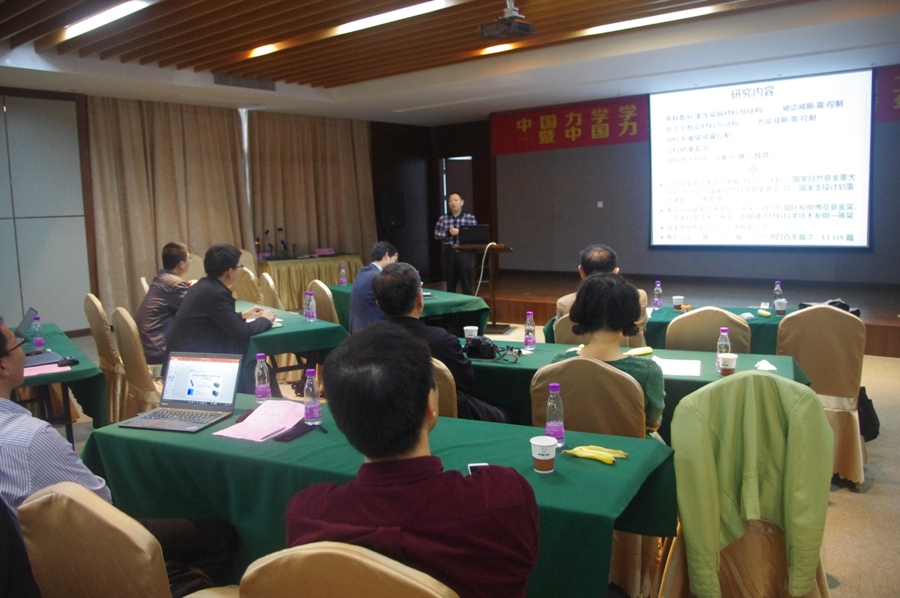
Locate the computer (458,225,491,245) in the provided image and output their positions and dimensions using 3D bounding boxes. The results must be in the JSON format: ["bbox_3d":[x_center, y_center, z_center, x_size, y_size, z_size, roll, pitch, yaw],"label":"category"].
[{"bbox_3d":[0.323,-0.788,9.145,0.370,0.240,0.300,0,7,16],"label":"computer"}]

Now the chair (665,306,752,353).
[{"bbox_3d":[1.462,0.482,4.143,0.470,0.945,0.580,2,8,27],"label":"chair"}]

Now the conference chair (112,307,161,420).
[{"bbox_3d":[-1.836,0.499,4.892,0.560,0.960,0.440,-7,9,-37],"label":"conference chair"}]

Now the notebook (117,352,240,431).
[{"bbox_3d":[-0.986,0.334,2.765,0.331,0.216,0.323,1,8,17],"label":"notebook"}]

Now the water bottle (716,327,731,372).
[{"bbox_3d":[1.221,0.220,3.329,0.061,0.200,0.061,-2,7,0],"label":"water bottle"}]

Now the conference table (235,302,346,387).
[{"bbox_3d":[-1.487,0.429,5.600,0.680,0.600,1.900,-7,9,-34],"label":"conference table"}]

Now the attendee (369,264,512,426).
[{"bbox_3d":[-0.007,0.465,3.366,0.520,1.250,0.780,4,9,37],"label":"attendee"}]

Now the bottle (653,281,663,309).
[{"bbox_3d":[1.457,-0.026,5.234,0.061,0.200,0.061,-2,7,0],"label":"bottle"}]

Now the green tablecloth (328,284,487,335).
[{"bbox_3d":[-0.503,0.233,6.910,0.670,0.600,1.870,-6,8,-33],"label":"green tablecloth"}]

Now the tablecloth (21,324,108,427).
[{"bbox_3d":[-2.525,0.641,4.378,0.620,0.700,1.880,-6,8,-34],"label":"tablecloth"}]

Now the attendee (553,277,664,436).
[{"bbox_3d":[0.687,0.494,3.168,0.480,1.230,0.720,1,8,25],"label":"attendee"}]

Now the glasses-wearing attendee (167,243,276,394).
[{"bbox_3d":[-1.452,0.308,4.745,0.850,1.300,0.560,-7,9,-36],"label":"glasses-wearing attendee"}]

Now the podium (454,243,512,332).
[{"bbox_3d":[0.381,-0.117,9.038,0.660,1.050,0.450,1,7,19],"label":"podium"}]

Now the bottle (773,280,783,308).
[{"bbox_3d":[2.178,-0.015,4.980,0.060,0.200,0.060,2,8,27],"label":"bottle"}]

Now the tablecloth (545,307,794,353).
[{"bbox_3d":[1.647,0.474,4.878,1.820,0.750,0.640,2,8,26],"label":"tablecloth"}]

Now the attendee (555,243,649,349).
[{"bbox_3d":[0.977,0.276,4.567,0.550,1.260,0.780,2,8,26],"label":"attendee"}]

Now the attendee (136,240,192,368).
[{"bbox_3d":[-1.979,0.230,5.496,0.820,1.300,0.540,-7,9,-36],"label":"attendee"}]

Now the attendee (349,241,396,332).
[{"bbox_3d":[-0.576,0.132,6.343,0.750,1.245,0.500,-7,9,-35],"label":"attendee"}]

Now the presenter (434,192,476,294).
[{"bbox_3d":[0.076,-0.480,9.369,0.540,1.700,0.360,0,7,14],"label":"presenter"}]

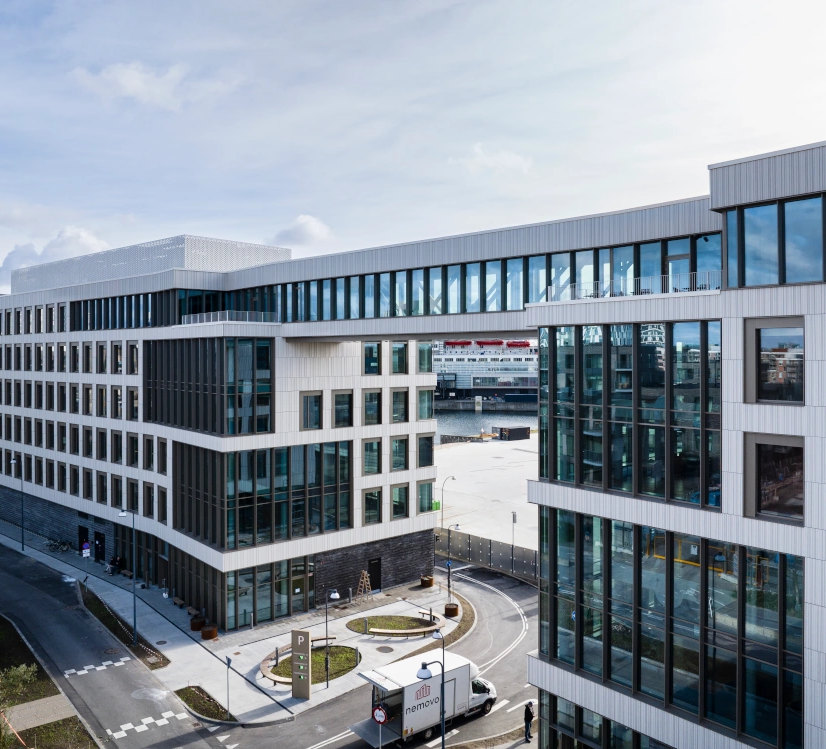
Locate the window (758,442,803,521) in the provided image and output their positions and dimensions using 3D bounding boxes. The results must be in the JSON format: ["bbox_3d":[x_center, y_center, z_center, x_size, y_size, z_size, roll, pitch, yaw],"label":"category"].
[{"bbox_3d":[11.763,3.443,22.231,0.160,2.321,1.438,-1,1,-41],"label":"window"}]

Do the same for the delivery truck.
[{"bbox_3d":[1.044,15.455,33.723,6.853,2.901,2.332,-1,2,-38],"label":"delivery truck"}]

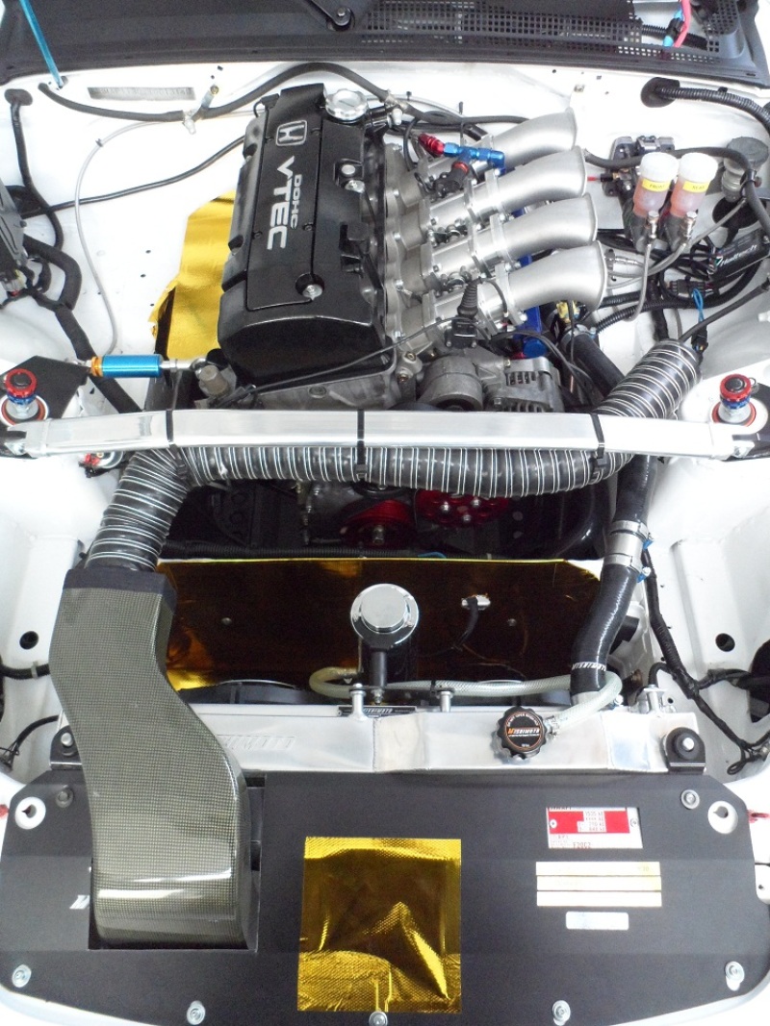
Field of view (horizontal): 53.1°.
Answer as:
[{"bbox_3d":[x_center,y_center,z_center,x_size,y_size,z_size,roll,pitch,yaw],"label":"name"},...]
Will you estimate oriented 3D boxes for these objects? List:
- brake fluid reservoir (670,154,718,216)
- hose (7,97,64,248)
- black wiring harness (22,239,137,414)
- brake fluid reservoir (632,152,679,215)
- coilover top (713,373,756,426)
[{"bbox_3d":[0.435,-0.464,1.090,0.047,0.080,0.047,0,57,0],"label":"brake fluid reservoir"},{"bbox_3d":[-0.503,-0.492,1.110,0.068,0.150,0.150,0,57,0],"label":"hose"},{"bbox_3d":[-0.433,-0.266,1.100,0.145,0.150,0.200,0,57,0],"label":"black wiring harness"},{"bbox_3d":[0.382,-0.465,1.090,0.047,0.080,0.047,0,57,0],"label":"brake fluid reservoir"},{"bbox_3d":[0.452,-0.147,1.000,0.051,0.050,0.051,0,57,0],"label":"coilover top"}]

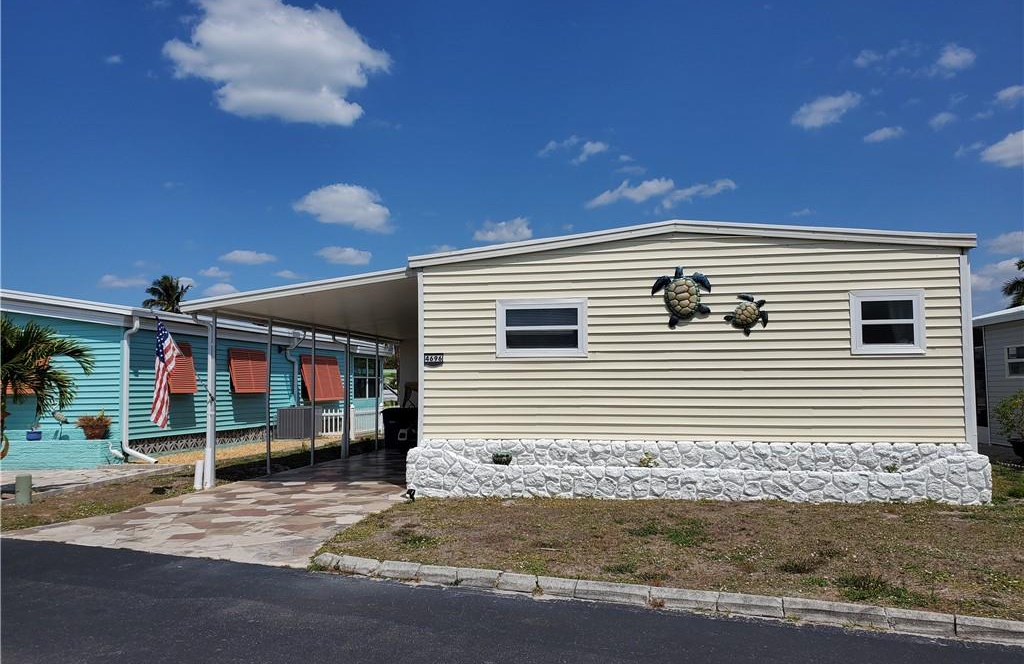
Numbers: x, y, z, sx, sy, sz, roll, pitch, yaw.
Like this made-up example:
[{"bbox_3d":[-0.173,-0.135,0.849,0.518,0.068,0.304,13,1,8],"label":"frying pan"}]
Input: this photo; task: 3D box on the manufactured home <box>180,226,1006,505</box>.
[{"bbox_3d":[1.688,0.765,16.999,11.290,3.730,13.800,-1,-4,12],"label":"manufactured home"}]

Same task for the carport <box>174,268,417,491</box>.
[{"bbox_3d":[-2.420,0.970,15.565,3.850,3.210,8.500,-1,-4,12],"label":"carport"}]

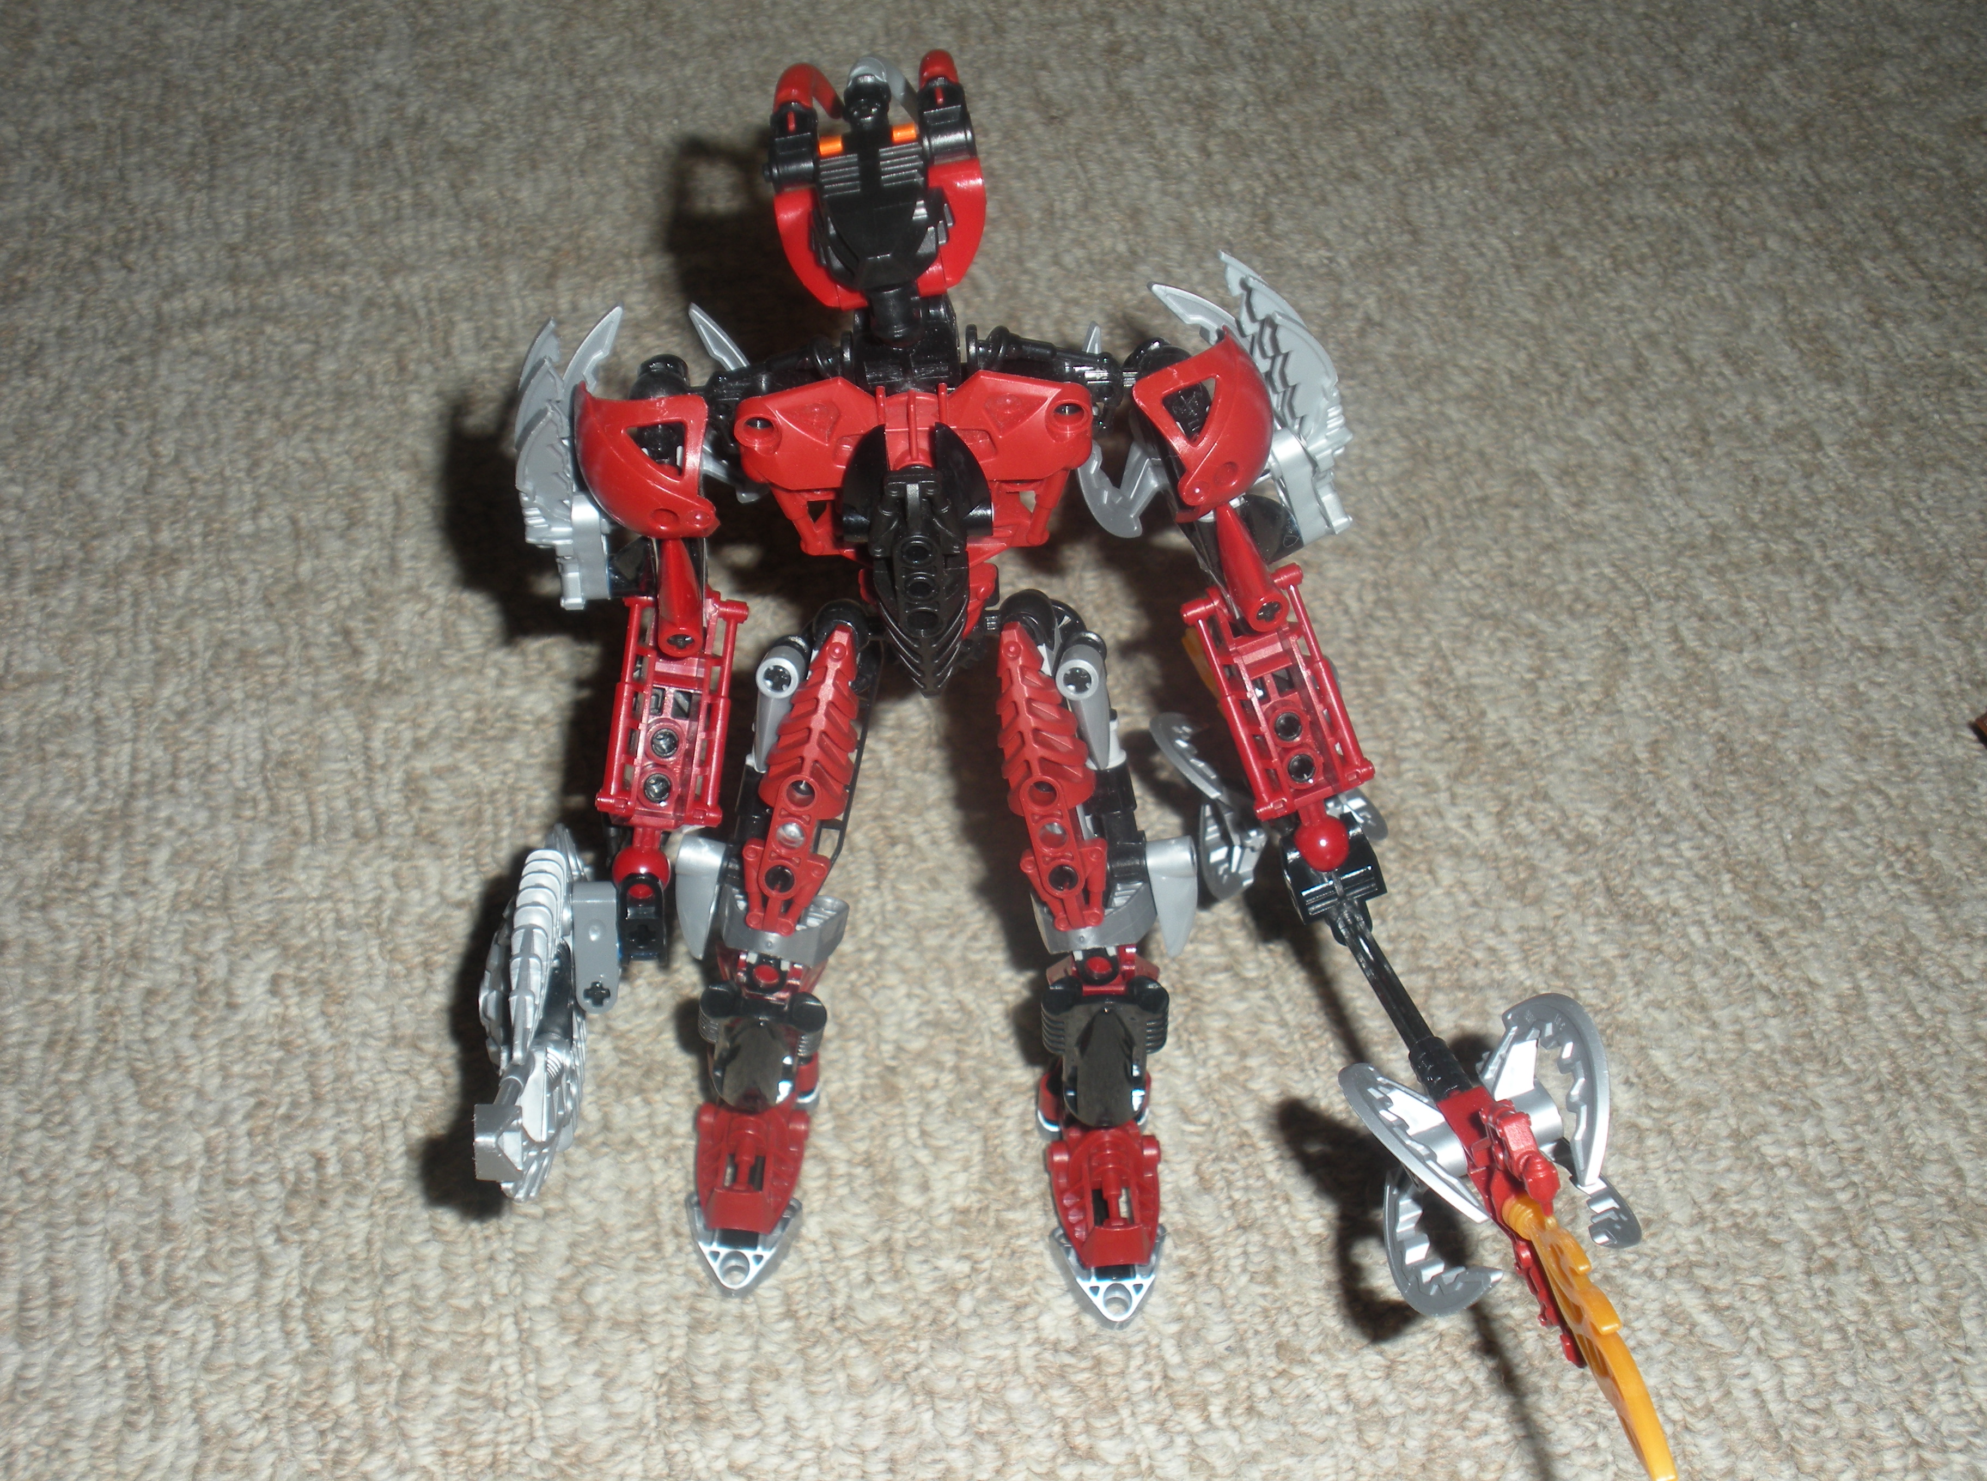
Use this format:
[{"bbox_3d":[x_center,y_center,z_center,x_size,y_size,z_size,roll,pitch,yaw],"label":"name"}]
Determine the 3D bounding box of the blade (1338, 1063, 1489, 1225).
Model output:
[{"bbox_3d":[0.073,0.070,0.437,0.034,0.011,0.019,47,36,18],"label":"blade"}]

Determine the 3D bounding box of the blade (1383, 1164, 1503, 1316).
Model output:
[{"bbox_3d":[0.080,0.087,0.447,0.021,0.010,0.029,-34,53,11],"label":"blade"}]

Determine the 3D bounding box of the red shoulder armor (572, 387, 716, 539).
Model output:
[{"bbox_3d":[-0.056,-0.045,0.408,0.022,0.024,0.015,10,39,11],"label":"red shoulder armor"}]

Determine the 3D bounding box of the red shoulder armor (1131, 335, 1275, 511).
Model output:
[{"bbox_3d":[0.034,-0.052,0.413,0.022,0.024,0.015,-28,33,1],"label":"red shoulder armor"}]

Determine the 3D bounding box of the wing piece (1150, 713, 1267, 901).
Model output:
[{"bbox_3d":[0.044,0.014,0.510,0.018,0.020,0.033,-16,52,-13],"label":"wing piece"}]

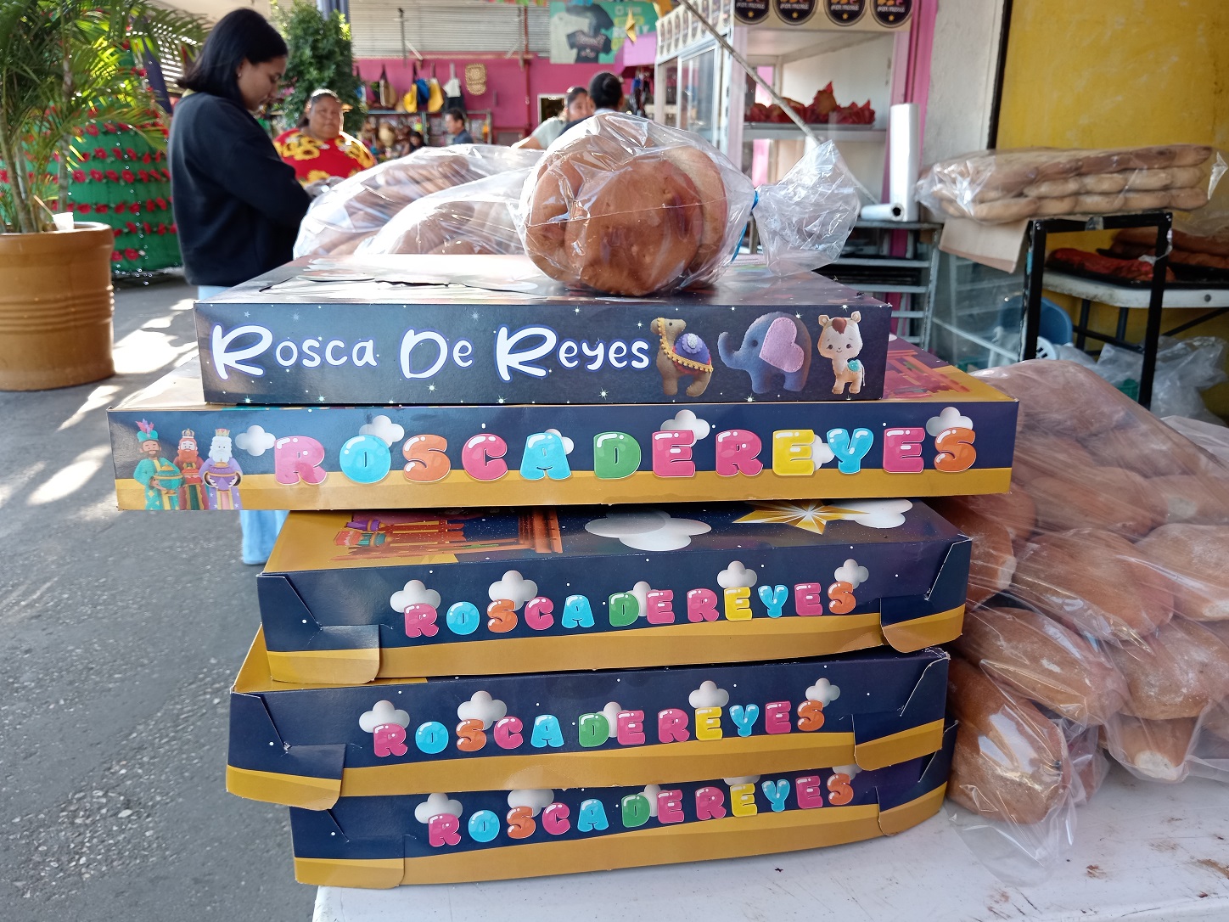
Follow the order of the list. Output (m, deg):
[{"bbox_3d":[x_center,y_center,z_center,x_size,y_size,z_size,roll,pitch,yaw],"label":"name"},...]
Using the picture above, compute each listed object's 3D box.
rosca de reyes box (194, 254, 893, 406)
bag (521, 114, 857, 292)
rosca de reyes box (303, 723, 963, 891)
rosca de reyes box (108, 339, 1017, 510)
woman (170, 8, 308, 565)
[{"bbox_3d":[-0.056,-0.128,0.849,0.496,0.071,0.327,0,18,-4],"label":"rosca de reyes box"},{"bbox_3d":[0.048,-0.212,0.788,0.250,0.130,0.155,0,18,-4],"label":"bag"},{"bbox_3d":[-0.010,0.189,0.799,0.460,0.071,0.304,-2,17,-12],"label":"rosca de reyes box"},{"bbox_3d":[-0.042,-0.070,0.911,0.672,0.074,0.414,-1,18,-5],"label":"rosca de reyes box"},{"bbox_3d":[-1.034,-0.434,2.744,0.400,1.576,0.450,-4,18,-16],"label":"woman"}]

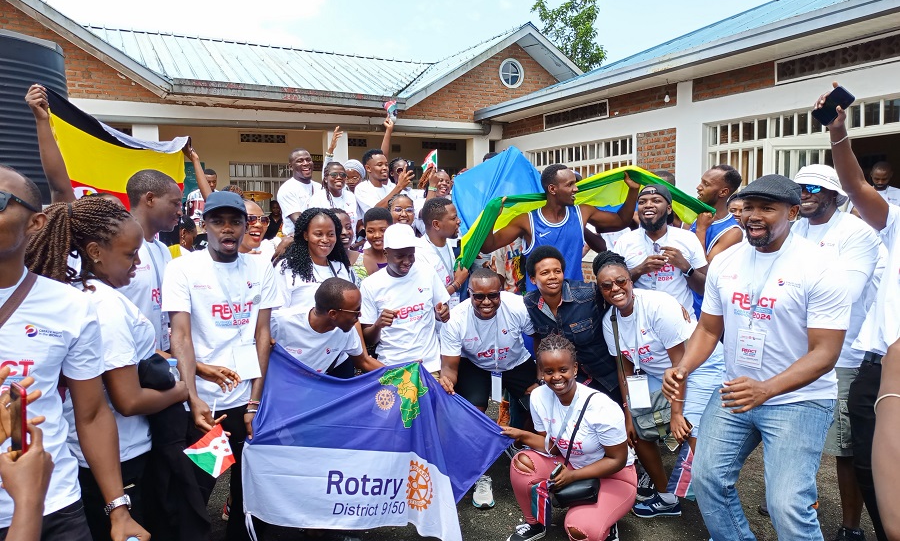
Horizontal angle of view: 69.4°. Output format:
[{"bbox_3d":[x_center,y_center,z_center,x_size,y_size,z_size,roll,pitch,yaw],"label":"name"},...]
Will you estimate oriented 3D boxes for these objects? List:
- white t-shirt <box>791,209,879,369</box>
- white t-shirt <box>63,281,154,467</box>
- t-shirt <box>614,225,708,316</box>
[{"bbox_3d":[1.657,0.079,2.860,0.480,0.670,0.270,4,7,45],"label":"white t-shirt"},{"bbox_3d":[-1.116,0.333,2.100,0.320,0.570,0.430,1,6,-9],"label":"white t-shirt"},{"bbox_3d":[1.100,0.099,3.380,0.490,0.660,0.280,2,6,28],"label":"t-shirt"}]

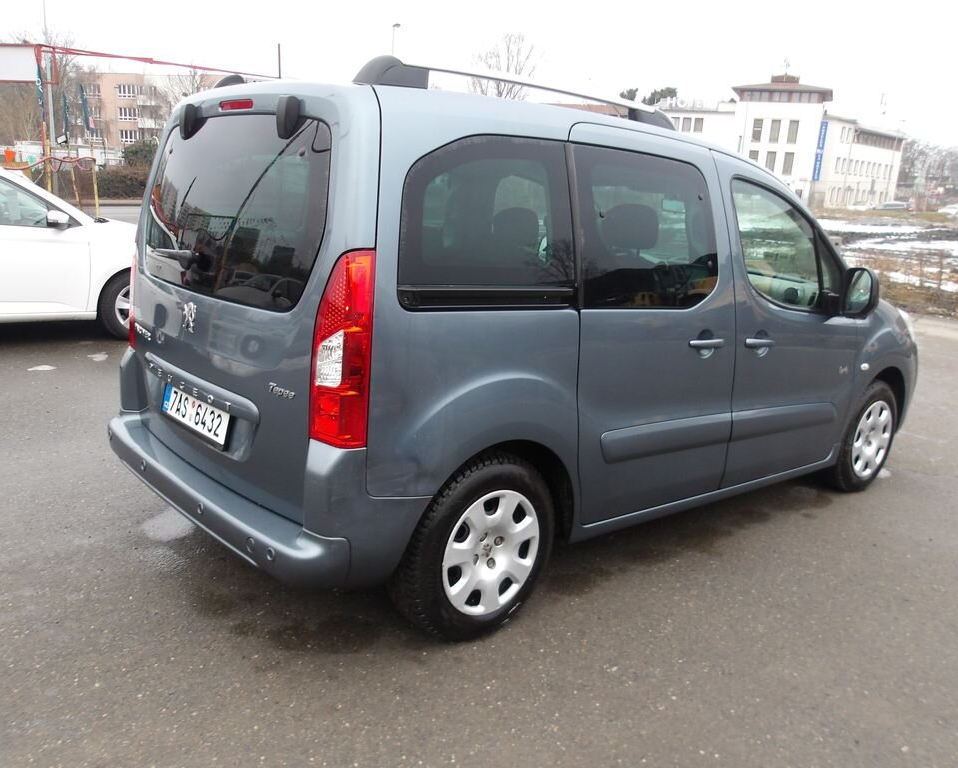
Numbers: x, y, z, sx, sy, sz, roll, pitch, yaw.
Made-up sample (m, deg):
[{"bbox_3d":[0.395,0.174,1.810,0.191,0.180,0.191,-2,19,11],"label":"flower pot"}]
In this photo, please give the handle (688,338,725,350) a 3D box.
[{"bbox_3d":[0.887,-0.155,3.109,0.215,0.037,0.047,-6,16,-40],"label":"handle"}]

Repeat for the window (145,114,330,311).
[{"bbox_3d":[-0.870,-0.591,2.656,0.085,0.580,1.220,9,6,-43],"label":"window"}]

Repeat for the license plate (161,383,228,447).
[{"bbox_3d":[-0.973,0.099,2.733,0.015,0.112,0.520,2,10,-42],"label":"license plate"}]

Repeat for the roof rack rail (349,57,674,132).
[{"bbox_3d":[0.228,-0.977,2.775,1.500,0.100,0.070,-9,17,-40],"label":"roof rack rail"}]

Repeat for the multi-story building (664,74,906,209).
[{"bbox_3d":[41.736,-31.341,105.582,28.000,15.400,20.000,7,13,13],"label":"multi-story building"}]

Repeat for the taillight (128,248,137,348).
[{"bbox_3d":[-1.418,-0.381,3.298,0.130,0.520,0.150,-6,16,-40],"label":"taillight"}]

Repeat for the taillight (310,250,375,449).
[{"bbox_3d":[-0.375,-0.096,2.129,0.130,0.525,0.150,-6,16,-40],"label":"taillight"}]

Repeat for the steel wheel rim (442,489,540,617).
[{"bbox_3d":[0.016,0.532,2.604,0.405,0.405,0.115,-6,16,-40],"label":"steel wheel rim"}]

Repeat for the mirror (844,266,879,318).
[{"bbox_3d":[1.686,-0.411,3.586,0.130,0.225,0.190,-6,16,-40],"label":"mirror"}]

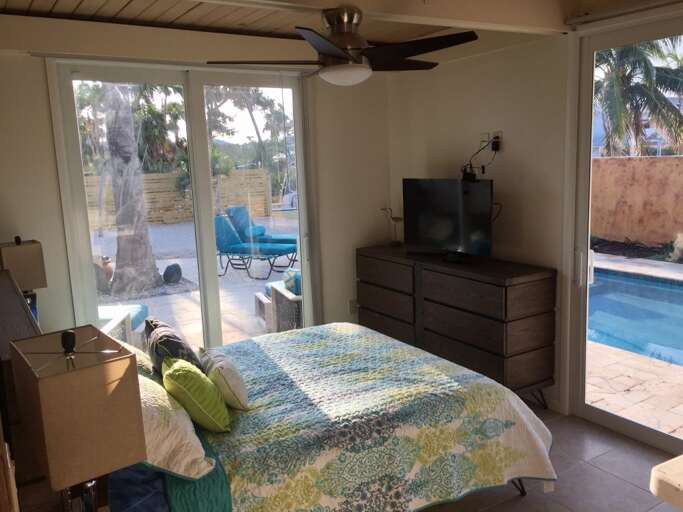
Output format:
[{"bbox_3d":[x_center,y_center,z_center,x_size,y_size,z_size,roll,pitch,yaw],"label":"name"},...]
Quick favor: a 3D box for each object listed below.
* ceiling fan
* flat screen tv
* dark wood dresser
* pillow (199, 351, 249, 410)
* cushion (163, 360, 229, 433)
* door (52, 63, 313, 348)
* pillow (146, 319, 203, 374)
[{"bbox_3d":[0.014,-1.003,2.735,1.260,0.360,1.260,-7,10,-30],"label":"ceiling fan"},{"bbox_3d":[0.801,-0.291,4.384,0.090,0.560,0.830,-10,12,-43],"label":"flat screen tv"},{"bbox_3d":[0.781,0.453,4.500,0.445,0.880,1.836,-7,10,-30],"label":"dark wood dresser"},{"bbox_3d":[-0.518,0.524,2.487,0.130,0.280,0.330,-35,21,-19],"label":"pillow"},{"bbox_3d":[-0.571,0.529,2.270,0.160,0.380,0.360,-43,18,-9],"label":"cushion"},{"bbox_3d":[-1.085,-0.185,4.460,1.876,2.415,0.100,-7,10,-30],"label":"door"},{"bbox_3d":[-0.746,0.472,2.685,0.170,0.400,0.420,-44,21,-12],"label":"pillow"}]

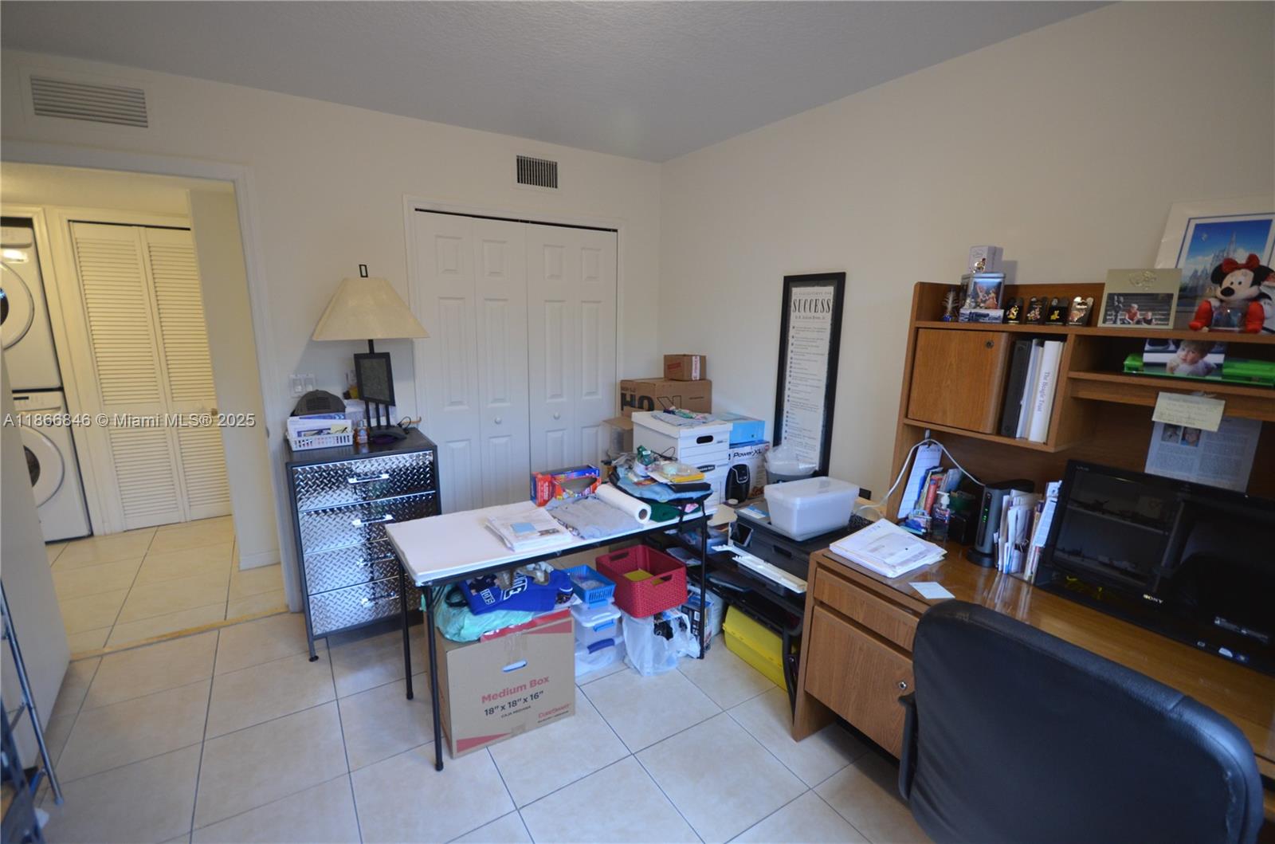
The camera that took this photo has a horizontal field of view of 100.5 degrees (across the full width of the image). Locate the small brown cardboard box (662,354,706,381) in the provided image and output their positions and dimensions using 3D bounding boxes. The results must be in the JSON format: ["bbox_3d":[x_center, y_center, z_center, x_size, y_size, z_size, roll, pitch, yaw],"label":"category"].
[{"bbox_3d":[0.292,-0.343,3.248,0.170,0.155,0.190,-6,14,-32],"label":"small brown cardboard box"}]

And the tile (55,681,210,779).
[{"bbox_3d":[-1.848,1.137,1.980,0.410,0.010,0.405,-7,15,-32],"label":"tile"}]

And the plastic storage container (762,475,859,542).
[{"bbox_3d":[0.732,0.359,2.244,0.360,0.174,0.190,-5,14,-28],"label":"plastic storage container"}]

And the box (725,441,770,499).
[{"bbox_3d":[0.495,0.262,2.867,0.290,0.340,0.290,-7,15,-33],"label":"box"}]

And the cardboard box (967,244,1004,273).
[{"bbox_3d":[1.105,-0.508,1.683,0.080,0.090,0.057,-6,13,-32],"label":"cardboard box"}]

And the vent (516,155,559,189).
[{"bbox_3d":[-0.560,-1.415,3.007,0.245,0.143,0.020,-6,13,-32],"label":"vent"}]

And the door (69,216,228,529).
[{"bbox_3d":[-3.221,-0.265,3.594,0.620,2.000,0.035,-6,14,-32],"label":"door"}]

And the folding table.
[{"bbox_3d":[-0.326,0.740,2.237,1.215,0.725,0.490,-6,14,-32],"label":"folding table"}]

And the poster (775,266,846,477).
[{"bbox_3d":[0.819,-0.212,2.570,0.025,0.970,0.353,-6,13,-32],"label":"poster"}]

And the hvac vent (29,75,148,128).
[{"bbox_3d":[-2.084,-1.220,2.023,0.312,0.132,0.025,-7,15,-32],"label":"hvac vent"}]

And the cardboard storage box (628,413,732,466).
[{"bbox_3d":[0.214,0.113,2.638,0.315,0.255,0.400,-6,13,-32],"label":"cardboard storage box"}]

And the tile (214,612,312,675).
[{"bbox_3d":[-1.726,1.027,2.506,0.415,0.010,0.400,-7,15,-32],"label":"tile"}]

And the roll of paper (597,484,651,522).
[{"bbox_3d":[-0.053,0.331,2.246,0.080,0.080,0.330,-5,13,-28],"label":"roll of paper"}]

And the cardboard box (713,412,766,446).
[{"bbox_3d":[0.475,0.033,2.766,0.265,0.105,0.265,-6,13,-32],"label":"cardboard box"}]

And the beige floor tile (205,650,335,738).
[{"bbox_3d":[-1.496,1.097,2.180,0.422,0.010,0.400,-7,14,-34],"label":"beige floor tile"}]

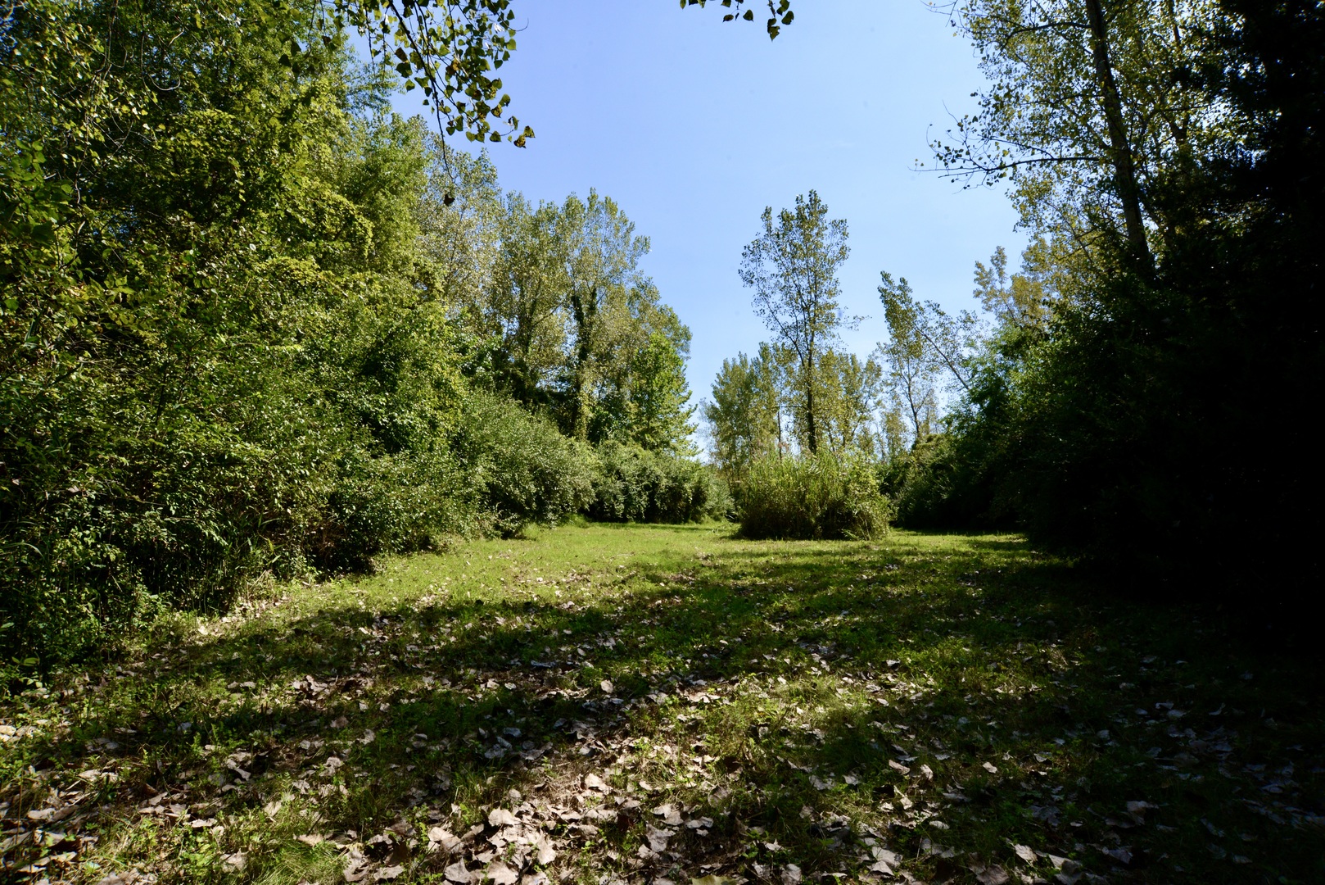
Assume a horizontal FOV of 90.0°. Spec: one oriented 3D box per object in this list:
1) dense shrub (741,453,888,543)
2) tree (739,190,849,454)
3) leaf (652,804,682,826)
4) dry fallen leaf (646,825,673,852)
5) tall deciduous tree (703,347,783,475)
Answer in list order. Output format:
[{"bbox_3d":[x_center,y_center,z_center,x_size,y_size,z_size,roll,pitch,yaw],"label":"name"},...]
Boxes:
[{"bbox_3d":[3.933,1.296,17.556,3.800,2.150,3.000,0,-3,0],"label":"dense shrub"},{"bbox_3d":[4.587,-3.145,23.196,3.700,11.609,3.700,0,-3,0],"label":"tree"},{"bbox_3d":[0.018,1.574,2.802,0.115,0.040,0.100,0,-3,0],"label":"leaf"},{"bbox_3d":[-0.010,1.564,2.617,0.110,0.045,0.110,0,-3,0],"label":"dry fallen leaf"},{"bbox_3d":[5.053,-1.273,42.124,4.800,9.851,4.800,0,-3,0],"label":"tall deciduous tree"}]

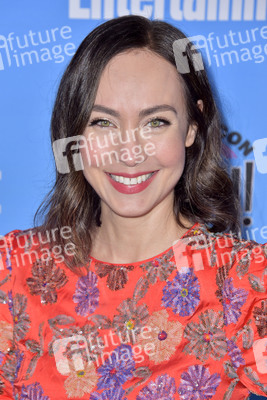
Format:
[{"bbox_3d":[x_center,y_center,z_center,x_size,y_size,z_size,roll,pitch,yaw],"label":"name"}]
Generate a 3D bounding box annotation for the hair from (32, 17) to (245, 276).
[{"bbox_3d":[0.004,-0.071,2.120,0.258,0.325,0.230,0,2,0],"label":"hair"}]

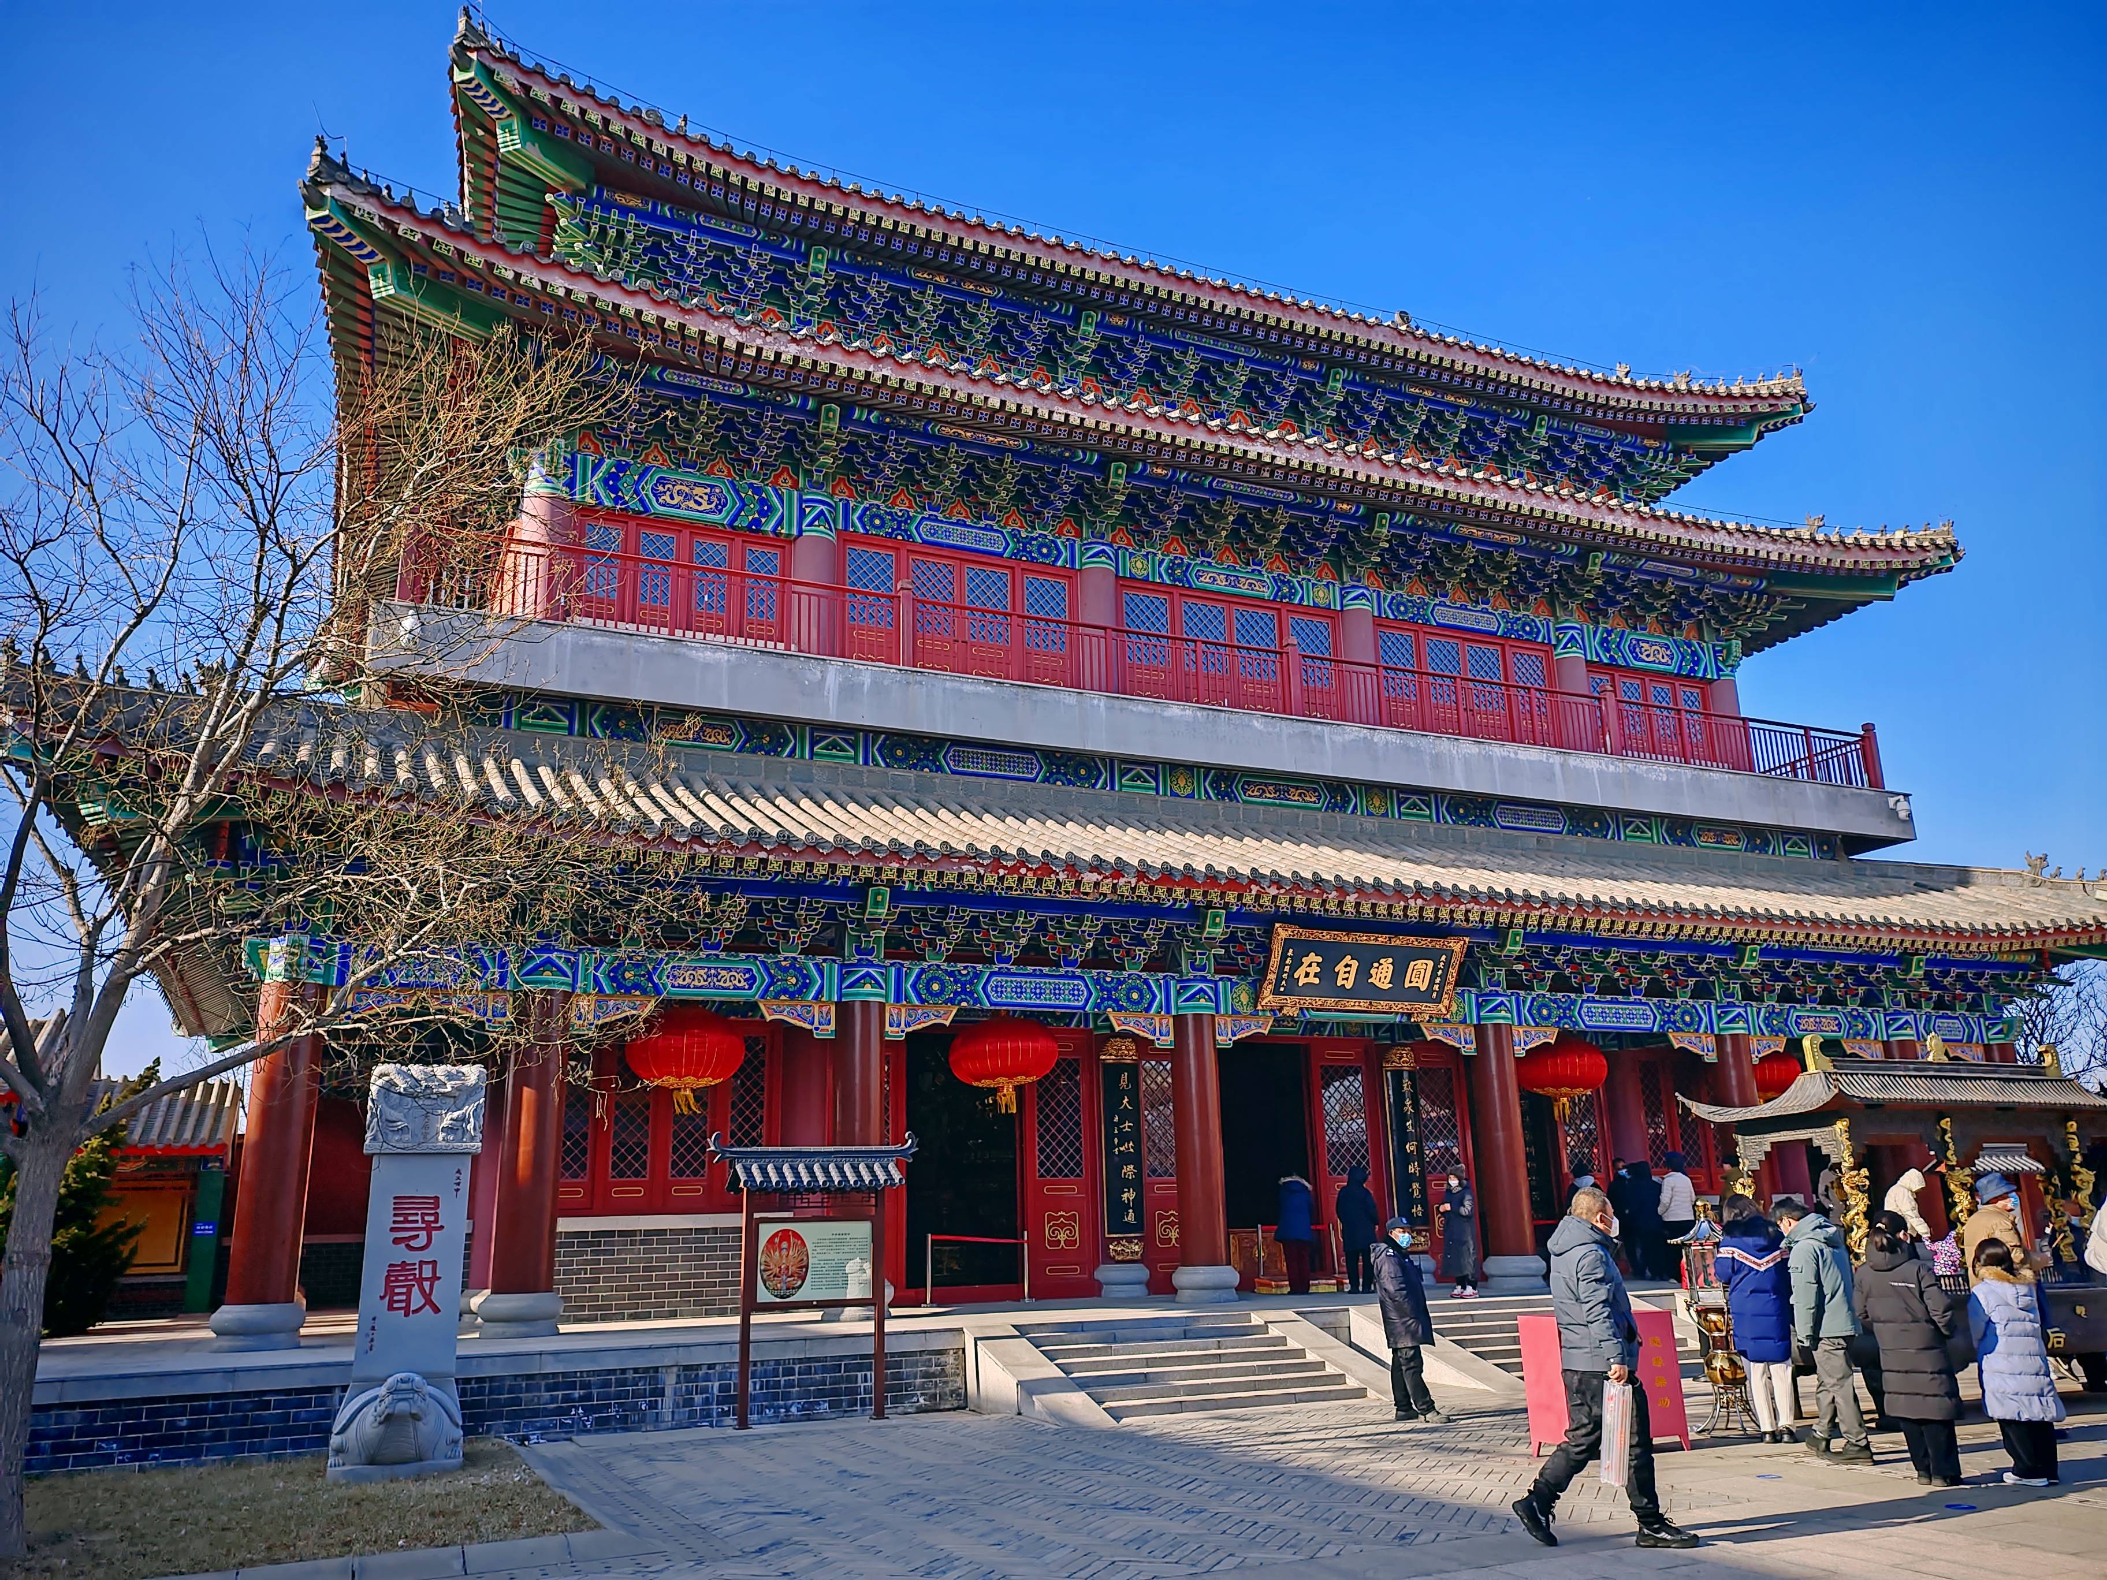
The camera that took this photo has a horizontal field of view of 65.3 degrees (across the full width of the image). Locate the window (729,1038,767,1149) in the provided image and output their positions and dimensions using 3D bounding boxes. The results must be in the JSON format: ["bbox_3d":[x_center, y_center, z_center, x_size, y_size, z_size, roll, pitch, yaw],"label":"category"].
[{"bbox_3d":[-4.017,4.158,21.536,0.540,1.850,0.080,6,-17,-24],"label":"window"}]

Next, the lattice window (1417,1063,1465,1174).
[{"bbox_3d":[6.137,5.262,26.096,0.700,1.671,0.080,6,-17,-24],"label":"lattice window"}]

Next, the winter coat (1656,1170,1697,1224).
[{"bbox_3d":[8.579,5.598,22.600,0.520,0.750,0.360,6,-17,-25],"label":"winter coat"}]

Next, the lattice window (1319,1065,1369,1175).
[{"bbox_3d":[4.534,5.103,25.376,0.840,1.690,0.080,6,-17,-24],"label":"lattice window"}]

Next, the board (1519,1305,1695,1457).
[{"bbox_3d":[3.942,4.243,11.726,1.122,0.955,0.240,-1,-15,-4],"label":"board"}]

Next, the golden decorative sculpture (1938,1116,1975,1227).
[{"bbox_3d":[8.271,3.658,15.064,0.220,1.305,0.220,5,-17,-24],"label":"golden decorative sculpture"}]

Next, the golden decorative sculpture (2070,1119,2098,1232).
[{"bbox_3d":[8.884,3.393,14.184,0.200,1.099,0.200,6,-17,-24],"label":"golden decorative sculpture"}]

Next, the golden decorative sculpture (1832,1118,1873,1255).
[{"bbox_3d":[6.314,3.190,13.027,0.210,1.154,0.230,6,-17,-24],"label":"golden decorative sculpture"}]

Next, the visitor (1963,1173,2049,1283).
[{"bbox_3d":[6.788,3.617,11.566,0.450,1.800,0.550,12,-20,-40],"label":"visitor"}]

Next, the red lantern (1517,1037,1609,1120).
[{"bbox_3d":[8.030,4.545,25.878,1.450,1.282,1.450,-2,-15,0],"label":"red lantern"}]

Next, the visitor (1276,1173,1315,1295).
[{"bbox_3d":[3.463,6.353,23.565,0.520,1.641,0.420,4,-16,-20],"label":"visitor"}]

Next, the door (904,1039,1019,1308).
[{"bbox_3d":[-1.248,5.183,22.573,1.670,3.560,0.200,6,-17,-24],"label":"door"}]

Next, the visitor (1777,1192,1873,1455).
[{"bbox_3d":[5.415,3.769,11.625,0.500,1.735,0.460,8,-18,-32],"label":"visitor"}]

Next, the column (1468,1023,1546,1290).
[{"bbox_3d":[6.481,5.214,23.423,0.880,3.612,0.880,6,-17,-24],"label":"column"}]

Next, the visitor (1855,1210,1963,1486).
[{"bbox_3d":[5.365,3.460,10.276,0.520,1.620,0.360,-4,-16,9],"label":"visitor"}]

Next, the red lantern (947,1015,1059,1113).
[{"bbox_3d":[-0.658,3.622,21.718,1.440,1.250,1.440,-1,-15,0],"label":"red lantern"}]

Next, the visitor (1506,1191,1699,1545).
[{"bbox_3d":[2.799,2.955,8.499,0.880,1.716,0.560,-1,-15,0],"label":"visitor"}]

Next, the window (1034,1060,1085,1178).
[{"bbox_3d":[0.105,4.672,23.379,0.710,1.695,0.080,6,-17,-24],"label":"window"}]

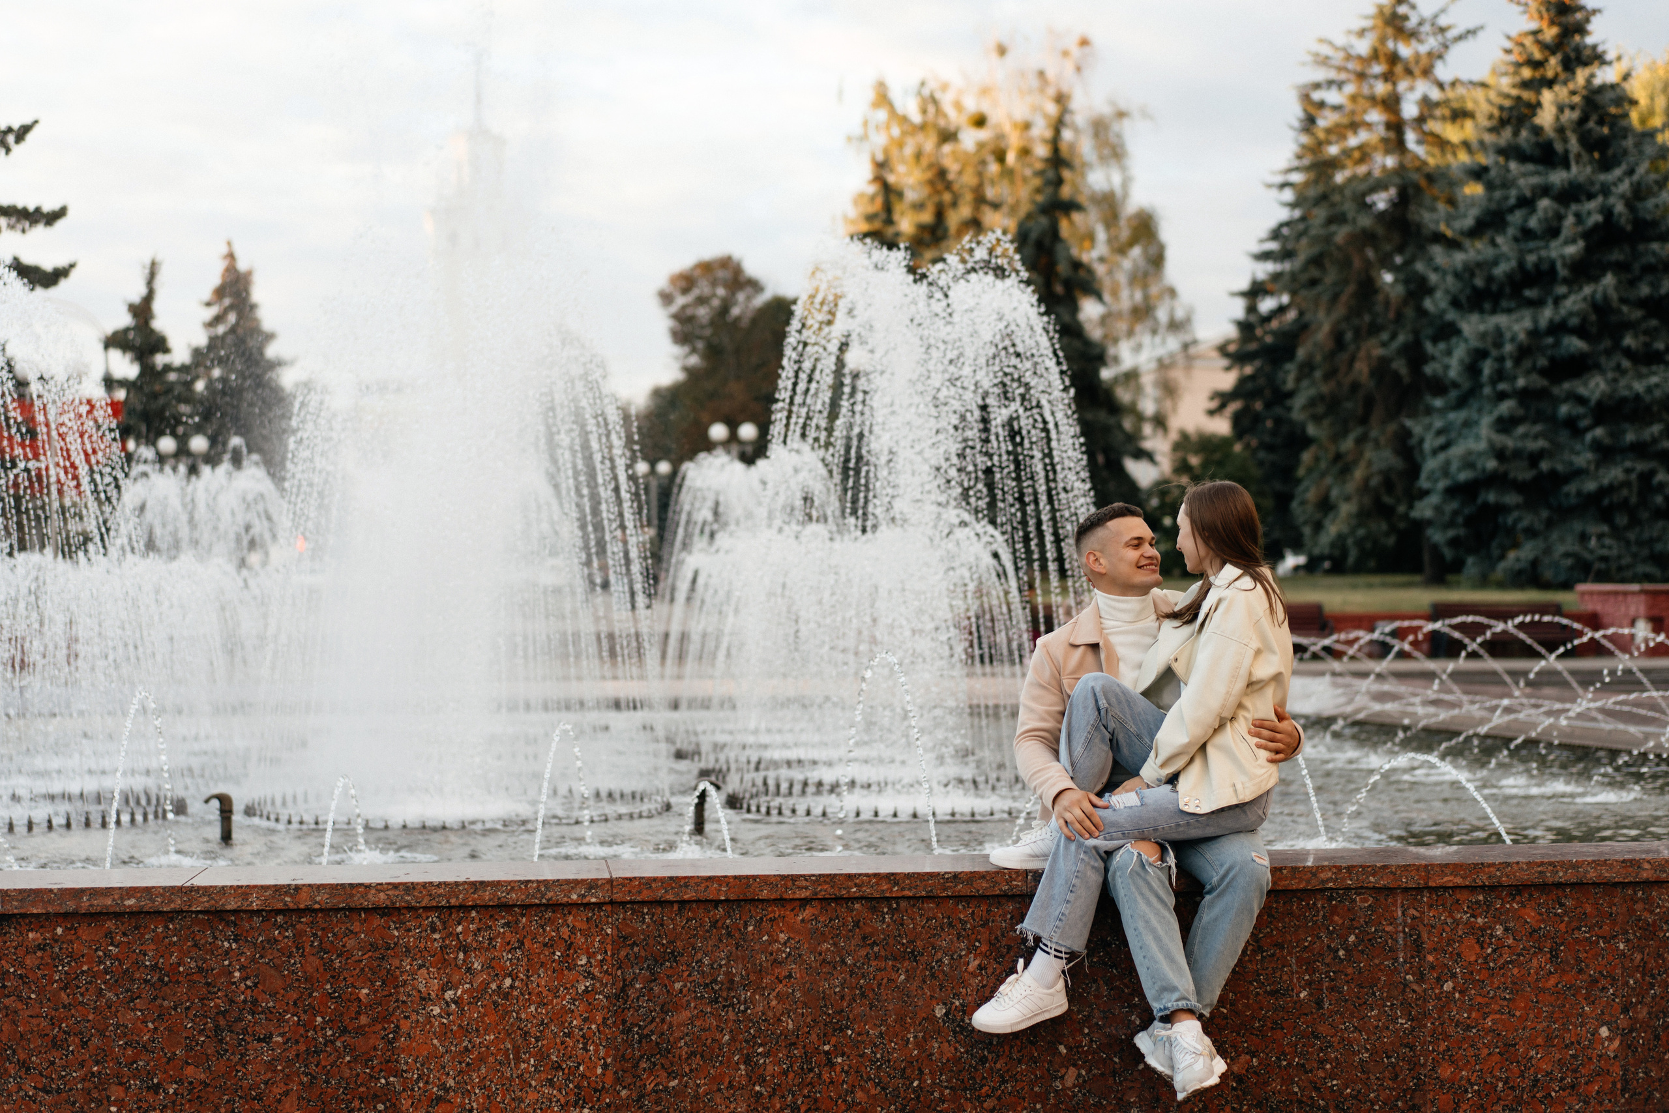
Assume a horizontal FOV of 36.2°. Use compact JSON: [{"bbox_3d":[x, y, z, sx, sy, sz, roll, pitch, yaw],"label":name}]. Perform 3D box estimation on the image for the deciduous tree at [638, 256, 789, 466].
[{"bbox_3d":[-3.900,-4.400,84.000,5.600,11.200,5.400,0,0,0],"label":"deciduous tree"}]

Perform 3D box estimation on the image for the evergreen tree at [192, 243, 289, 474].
[{"bbox_3d":[-19.700,-4.600,84.000,3.800,11.600,3.800,0,0,0],"label":"evergreen tree"}]

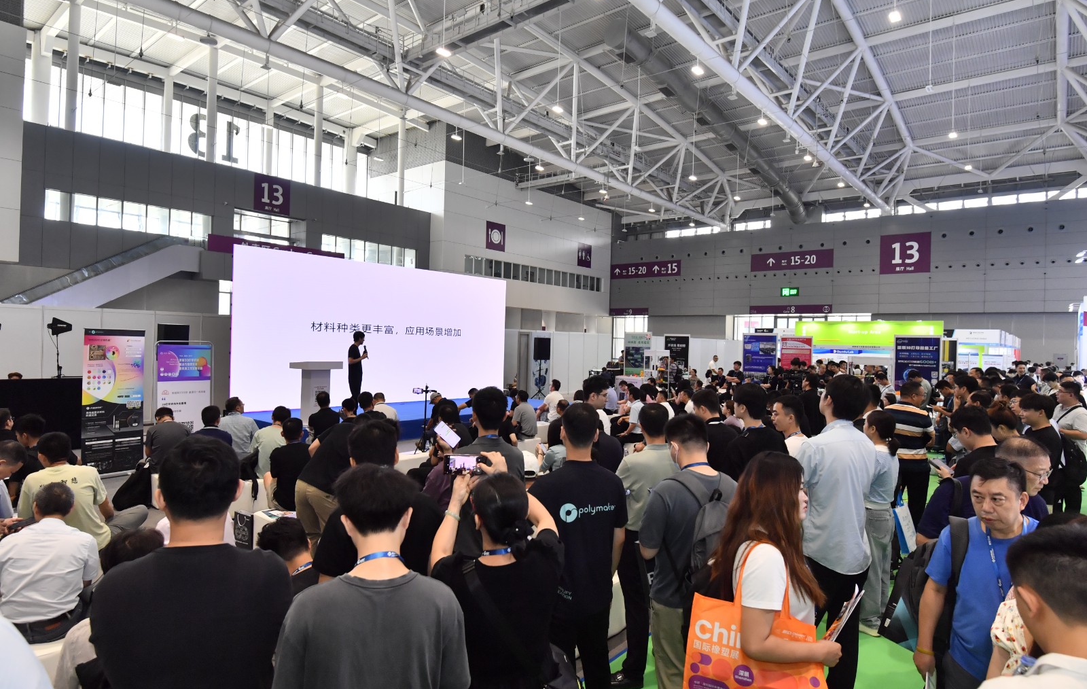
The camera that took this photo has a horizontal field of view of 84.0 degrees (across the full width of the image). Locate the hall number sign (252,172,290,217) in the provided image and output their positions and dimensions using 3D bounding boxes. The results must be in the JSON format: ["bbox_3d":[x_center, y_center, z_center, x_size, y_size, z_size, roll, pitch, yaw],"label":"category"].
[{"bbox_3d":[-21.859,-12.049,48.778,0.100,2.800,2.950,2,1,39],"label":"hall number sign"}]

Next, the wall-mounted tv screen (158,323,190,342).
[{"bbox_3d":[-8.436,-0.048,13.822,0.080,0.820,0.660,2,0,41],"label":"wall-mounted tv screen"}]

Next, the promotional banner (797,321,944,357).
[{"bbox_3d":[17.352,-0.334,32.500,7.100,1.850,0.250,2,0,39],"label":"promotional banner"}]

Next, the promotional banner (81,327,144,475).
[{"bbox_3d":[-6.023,0.811,8.485,0.170,2.040,0.830,2,1,25],"label":"promotional banner"}]

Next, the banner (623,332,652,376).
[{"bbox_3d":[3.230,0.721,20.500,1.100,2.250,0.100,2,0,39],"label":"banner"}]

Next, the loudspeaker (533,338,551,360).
[{"bbox_3d":[-0.041,0.148,19.500,0.450,0.700,0.400,1,0,-25],"label":"loudspeaker"}]

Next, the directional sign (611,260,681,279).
[{"bbox_3d":[13.472,-9.896,80.439,10.500,2.000,0.100,2,1,39],"label":"directional sign"}]

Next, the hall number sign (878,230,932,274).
[{"bbox_3d":[36.767,-9.212,61.416,4.500,4.000,0.100,2,1,39],"label":"hall number sign"}]

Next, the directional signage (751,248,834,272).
[{"bbox_3d":[24.196,-8.195,59.000,7.800,1.730,0.150,2,0,39],"label":"directional signage"}]

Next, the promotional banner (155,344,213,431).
[{"bbox_3d":[-6.311,0.873,10.635,0.884,1.866,0.250,1,1,-40],"label":"promotional banner"}]

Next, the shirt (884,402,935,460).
[{"bbox_3d":[3.825,0.912,6.300,0.480,0.630,0.290,2,0,40],"label":"shirt"}]

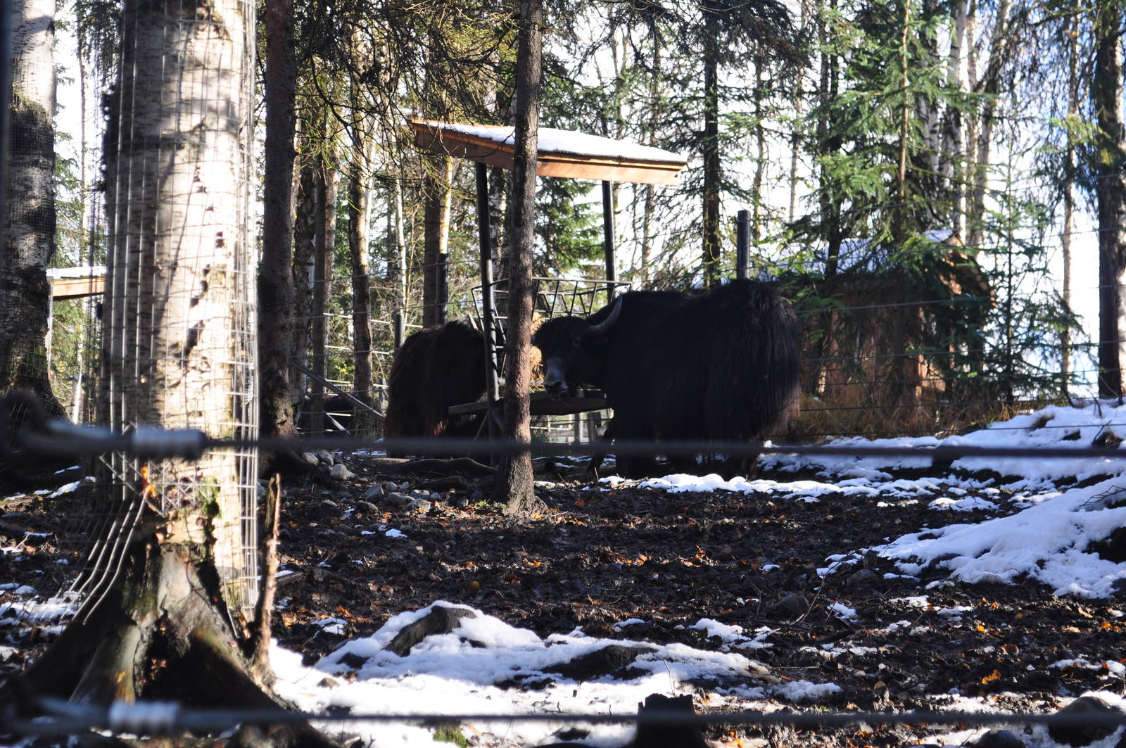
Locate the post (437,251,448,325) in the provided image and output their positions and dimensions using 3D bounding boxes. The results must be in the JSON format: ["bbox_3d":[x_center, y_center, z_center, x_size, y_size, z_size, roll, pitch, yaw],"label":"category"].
[{"bbox_3d":[-1.165,-0.260,25.000,0.095,1.870,0.095,0,-1,0],"label":"post"}]

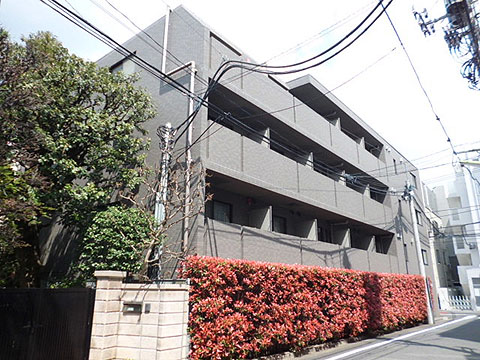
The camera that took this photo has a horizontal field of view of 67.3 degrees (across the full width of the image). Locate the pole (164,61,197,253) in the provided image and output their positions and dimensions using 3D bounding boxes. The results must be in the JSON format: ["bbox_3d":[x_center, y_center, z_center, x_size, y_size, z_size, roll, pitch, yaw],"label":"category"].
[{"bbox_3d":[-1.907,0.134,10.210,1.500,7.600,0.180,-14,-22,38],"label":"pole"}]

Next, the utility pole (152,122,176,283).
[{"bbox_3d":[-1.645,1.177,7.630,0.350,5.250,0.380,-14,-22,38],"label":"utility pole"}]

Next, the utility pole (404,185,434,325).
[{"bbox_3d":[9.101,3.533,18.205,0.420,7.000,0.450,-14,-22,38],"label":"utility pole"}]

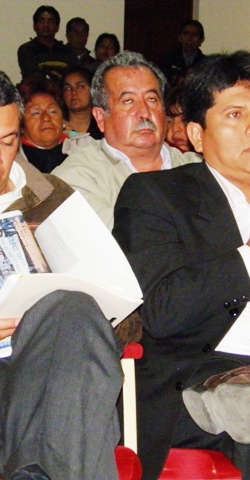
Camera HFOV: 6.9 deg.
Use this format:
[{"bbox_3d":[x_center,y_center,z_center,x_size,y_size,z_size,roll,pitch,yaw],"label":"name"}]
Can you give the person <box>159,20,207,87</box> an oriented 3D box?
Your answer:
[{"bbox_3d":[0.458,-0.766,15.037,0.480,1.650,0.300,1,3,-2],"label":"person"}]

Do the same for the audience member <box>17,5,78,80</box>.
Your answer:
[{"bbox_3d":[-0.570,-0.809,14.638,0.500,1.690,0.330,1,3,-9],"label":"audience member"}]

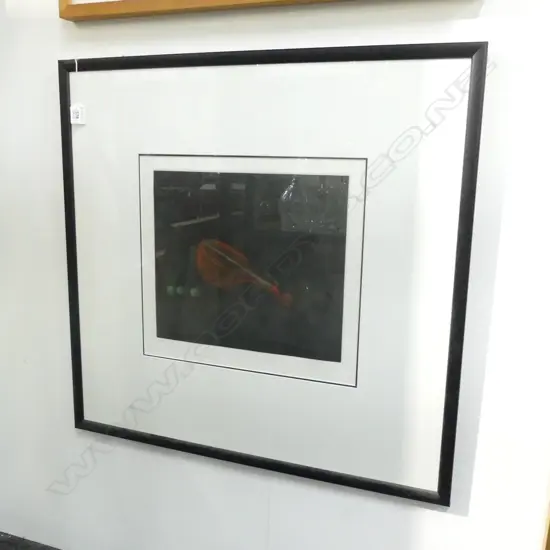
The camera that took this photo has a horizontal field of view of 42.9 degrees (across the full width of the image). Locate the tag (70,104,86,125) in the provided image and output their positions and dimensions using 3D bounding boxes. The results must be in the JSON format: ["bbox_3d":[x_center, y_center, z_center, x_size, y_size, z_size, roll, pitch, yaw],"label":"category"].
[{"bbox_3d":[-0.358,-0.292,1.272,0.032,0.037,0.003,5,13,22],"label":"tag"}]

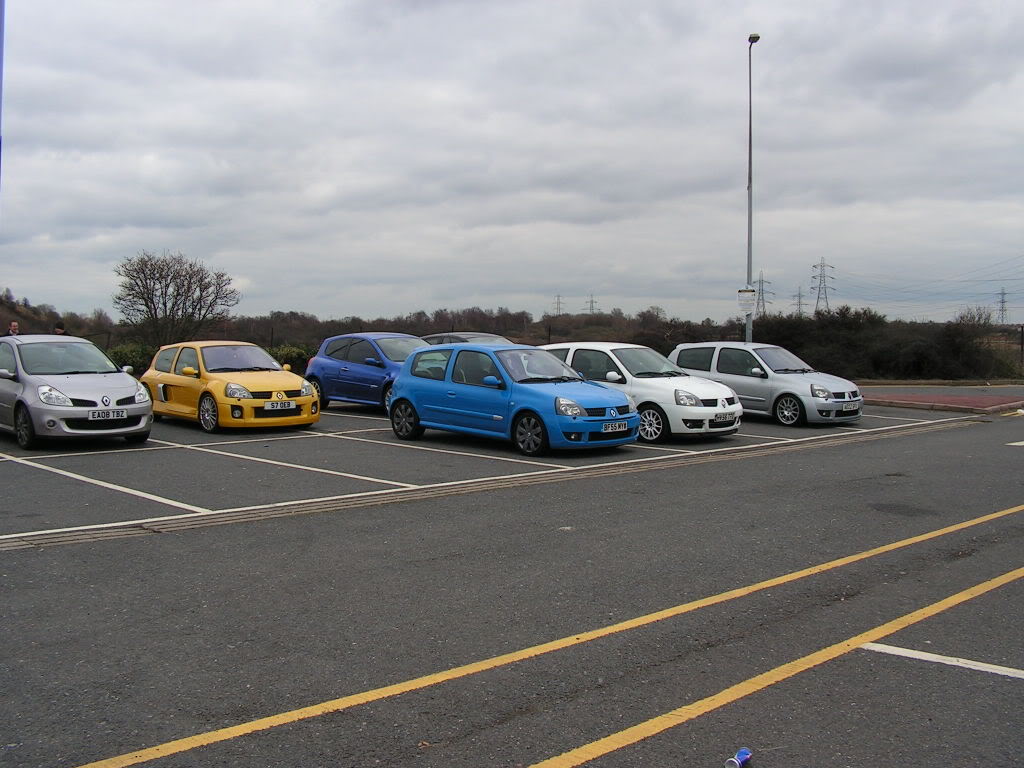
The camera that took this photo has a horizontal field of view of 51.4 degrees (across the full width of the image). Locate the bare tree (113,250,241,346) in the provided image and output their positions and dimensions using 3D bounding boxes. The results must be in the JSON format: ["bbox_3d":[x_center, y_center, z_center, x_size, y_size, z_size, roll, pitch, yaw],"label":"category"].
[{"bbox_3d":[-11.985,-2.598,38.116,4.600,4.340,4.400,-1,3,-17],"label":"bare tree"}]

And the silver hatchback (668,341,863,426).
[{"bbox_3d":[4.695,-0.043,20.095,1.690,1.420,3.815,-3,4,-43],"label":"silver hatchback"}]

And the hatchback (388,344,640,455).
[{"bbox_3d":[-0.019,0.148,15.123,3.815,1.420,1.690,3,4,43],"label":"hatchback"}]

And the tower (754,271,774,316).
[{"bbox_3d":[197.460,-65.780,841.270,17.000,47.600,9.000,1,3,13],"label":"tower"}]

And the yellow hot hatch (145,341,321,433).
[{"bbox_3d":[-4.764,0.018,17.944,1.840,1.360,3.840,-2,4,-39],"label":"yellow hot hatch"}]

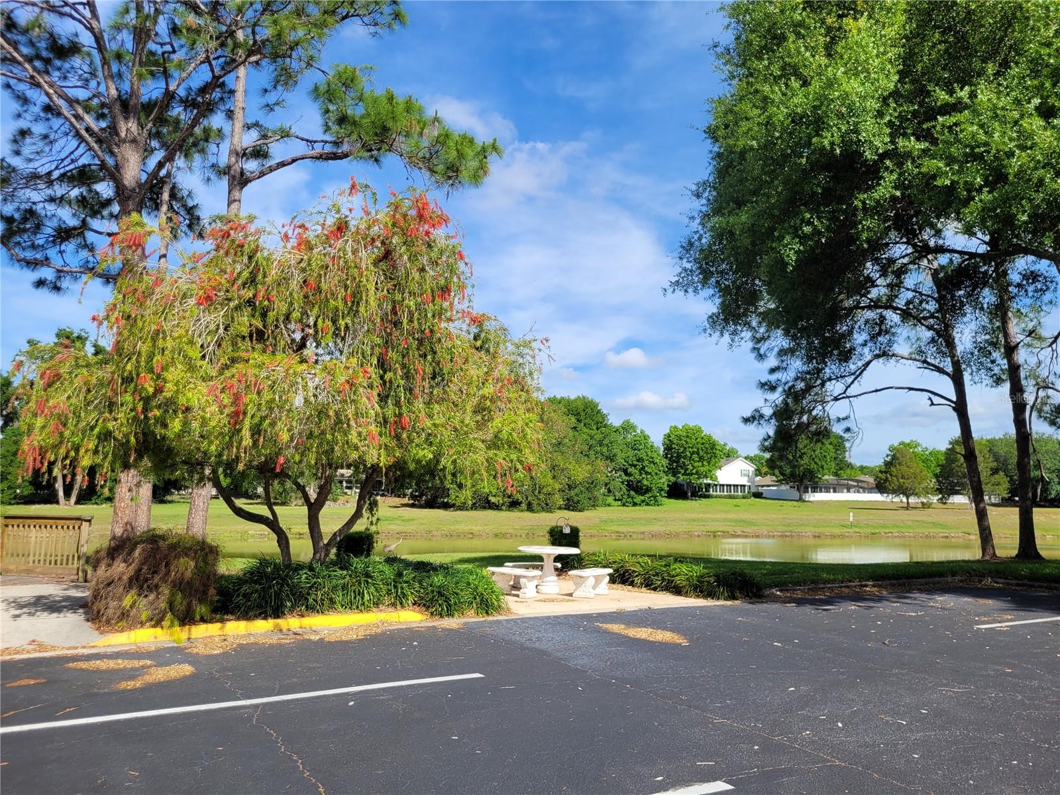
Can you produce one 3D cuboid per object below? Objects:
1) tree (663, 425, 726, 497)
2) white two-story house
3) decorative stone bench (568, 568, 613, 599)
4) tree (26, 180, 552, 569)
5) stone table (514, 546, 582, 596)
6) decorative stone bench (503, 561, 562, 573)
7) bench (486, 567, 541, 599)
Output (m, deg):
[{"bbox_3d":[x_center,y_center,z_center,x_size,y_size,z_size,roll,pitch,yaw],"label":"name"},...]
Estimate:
[{"bbox_3d":[28.774,11.248,139.699,11.190,13.200,10.800,0,-7,0],"label":"tree"},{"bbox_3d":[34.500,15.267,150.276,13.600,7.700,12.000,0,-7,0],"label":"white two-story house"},{"bbox_3d":[1.010,2.996,12.876,0.460,0.411,1.070,-4,-8,31],"label":"decorative stone bench"},{"bbox_3d":[-3.966,-0.119,12.515,8.000,6.400,7.400,0,-7,0],"label":"tree"},{"bbox_3d":[0.311,2.886,13.317,1.060,0.740,1.060,0,-7,0],"label":"stone table"},{"bbox_3d":[0.086,3.147,14.063,1.070,0.411,0.460,2,-8,-16],"label":"decorative stone bench"},{"bbox_3d":[-0.238,2.983,12.776,0.460,0.411,1.070,7,-10,-43],"label":"bench"}]

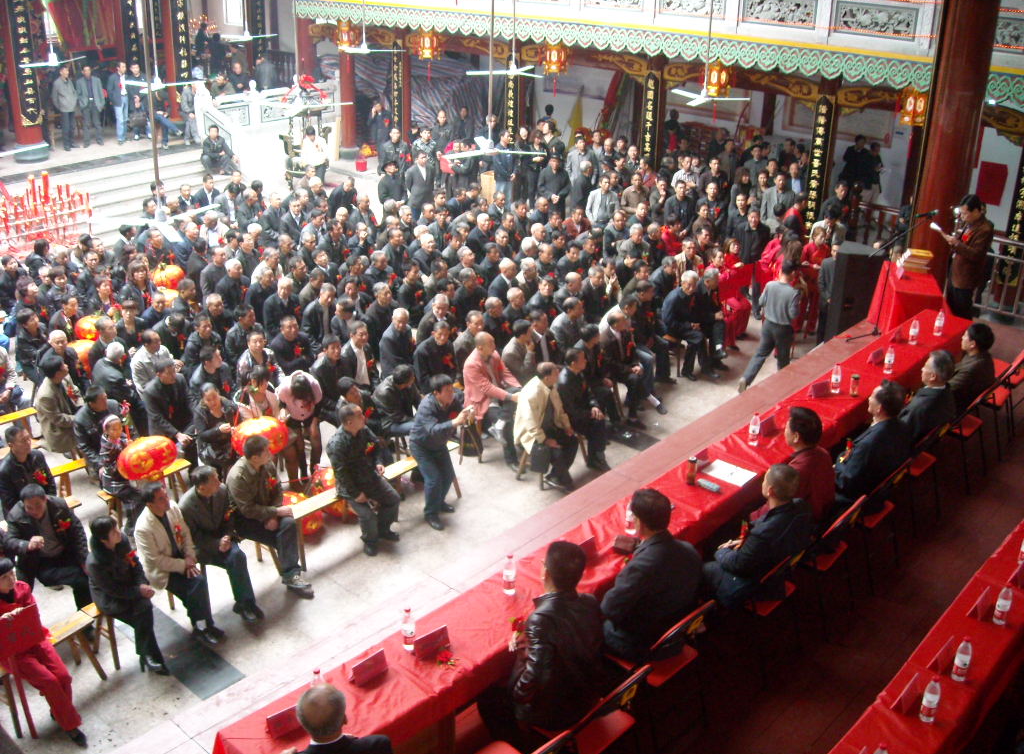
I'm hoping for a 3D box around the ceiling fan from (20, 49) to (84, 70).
[{"bbox_3d":[-7.019,-4.845,15.851,1.120,0.280,1.100,-8,25,-22],"label":"ceiling fan"}]

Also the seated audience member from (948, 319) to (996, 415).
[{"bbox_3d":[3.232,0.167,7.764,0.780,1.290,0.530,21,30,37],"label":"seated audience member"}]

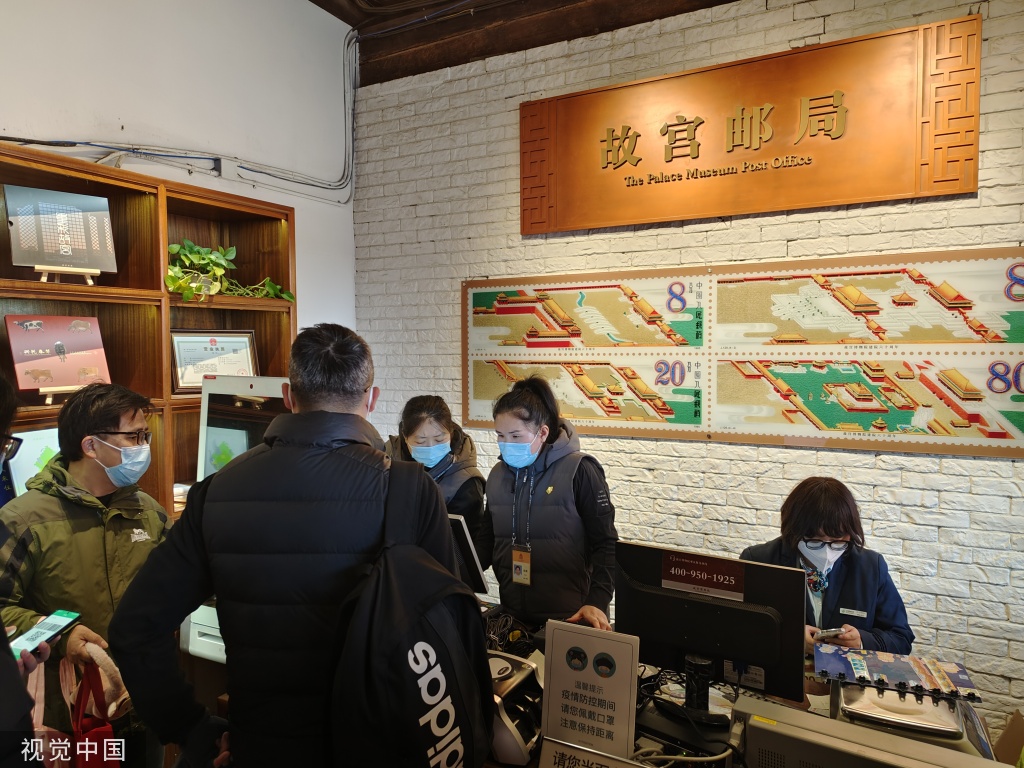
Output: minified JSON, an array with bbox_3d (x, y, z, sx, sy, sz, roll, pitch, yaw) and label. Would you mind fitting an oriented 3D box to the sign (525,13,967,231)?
[{"bbox_3d":[0.811,-0.963,2.696,1.740,0.595,0.040,1,3,27],"label":"sign"}]

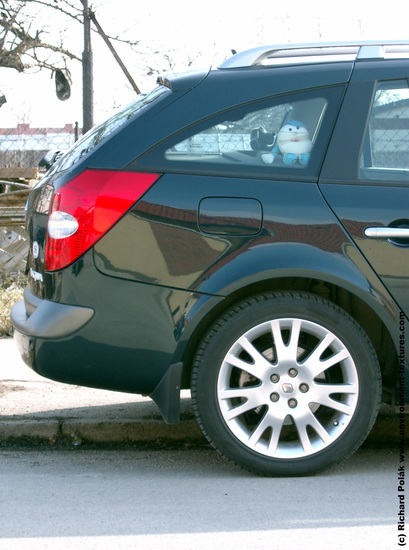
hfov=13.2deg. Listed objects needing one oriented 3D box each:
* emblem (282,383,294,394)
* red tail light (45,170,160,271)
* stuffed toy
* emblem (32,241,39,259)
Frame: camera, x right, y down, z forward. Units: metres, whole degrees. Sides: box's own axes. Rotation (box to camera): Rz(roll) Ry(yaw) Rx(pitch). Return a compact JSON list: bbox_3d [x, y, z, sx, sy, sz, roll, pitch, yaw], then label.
[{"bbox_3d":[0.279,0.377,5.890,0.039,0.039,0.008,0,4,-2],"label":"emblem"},{"bbox_3d":[-0.342,-0.180,5.920,0.390,0.340,0.180,0,4,-3],"label":"red tail light"},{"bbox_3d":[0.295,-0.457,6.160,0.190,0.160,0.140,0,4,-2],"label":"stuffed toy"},{"bbox_3d":[-0.582,-0.088,6.120,0.006,0.062,0.080,-1,4,-19],"label":"emblem"}]

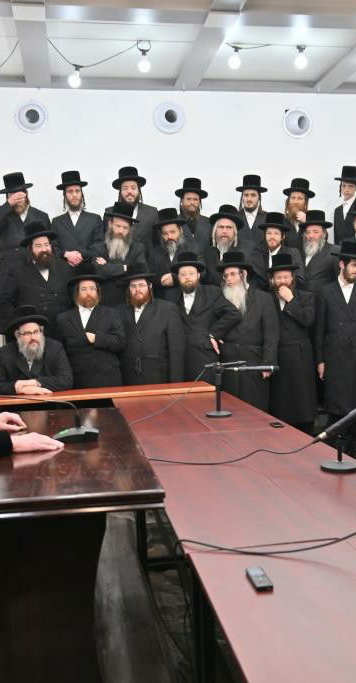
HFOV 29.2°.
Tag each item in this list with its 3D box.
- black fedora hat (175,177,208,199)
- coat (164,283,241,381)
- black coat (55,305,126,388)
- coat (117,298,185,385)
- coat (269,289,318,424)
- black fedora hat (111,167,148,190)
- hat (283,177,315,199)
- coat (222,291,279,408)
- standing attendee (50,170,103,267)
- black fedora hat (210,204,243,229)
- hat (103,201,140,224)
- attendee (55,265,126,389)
[{"bbox_3d":[0.137,-1.574,6.950,0.335,0.140,0.370,-2,3,0],"label":"black fedora hat"},{"bbox_3d":[0.198,0.114,5.750,0.620,1.200,0.420,-1,3,12],"label":"coat"},{"bbox_3d":[-0.724,0.222,5.650,0.600,1.090,0.400,-2,3,-3],"label":"black coat"},{"bbox_3d":[-0.221,0.193,5.978,0.580,1.120,0.360,-1,3,14],"label":"coat"},{"bbox_3d":[0.990,0.124,5.850,0.460,1.180,0.380,-1,3,19],"label":"coat"},{"bbox_3d":[-0.490,-1.657,6.900,0.340,0.150,0.360,-7,-5,-4],"label":"black fedora hat"},{"bbox_3d":[1.214,-1.545,6.850,0.320,0.150,0.350,-5,2,18],"label":"hat"},{"bbox_3d":[0.648,0.126,6.157,0.560,1.200,0.360,0,3,27],"label":"coat"},{"bbox_3d":[-1.026,-0.821,6.900,0.530,1.835,0.380,-2,3,-6],"label":"standing attendee"},{"bbox_3d":[0.482,-1.218,6.650,0.340,0.150,0.360,9,-4,4],"label":"black fedora hat"},{"bbox_3d":[-0.525,-1.200,6.350,0.340,0.150,0.360,13,2,-7],"label":"hat"},{"bbox_3d":[-0.720,0.207,5.893,0.600,1.720,0.400,-2,3,-3],"label":"attendee"}]

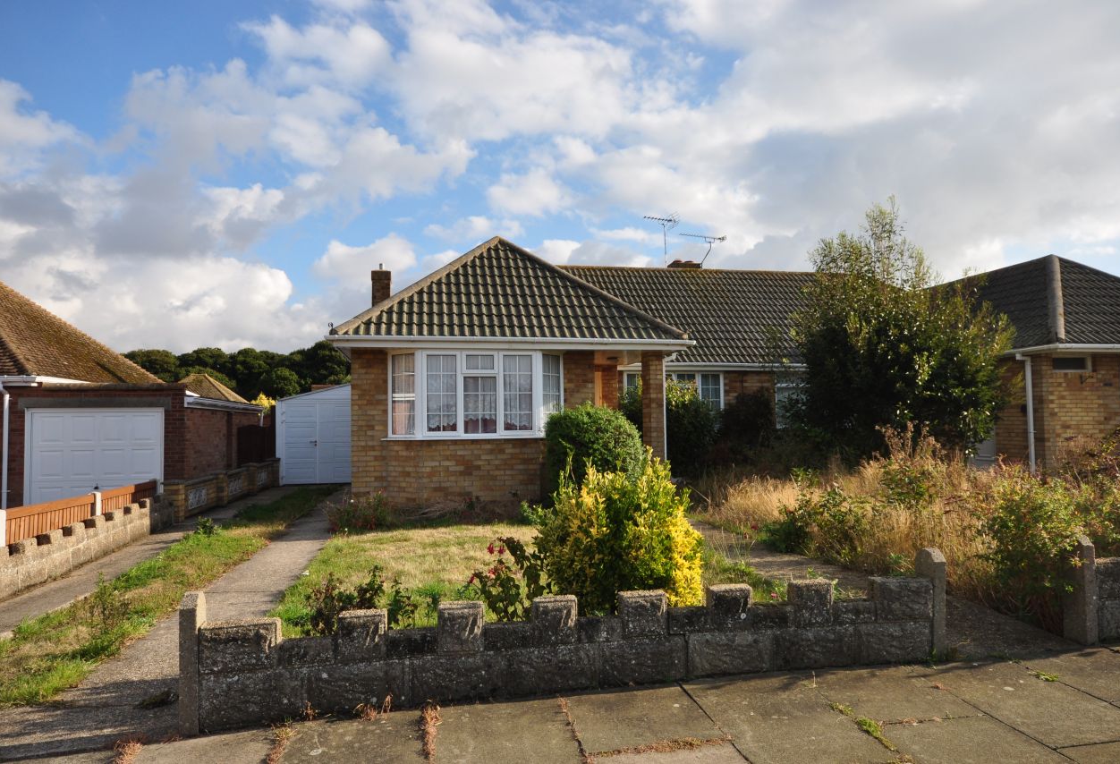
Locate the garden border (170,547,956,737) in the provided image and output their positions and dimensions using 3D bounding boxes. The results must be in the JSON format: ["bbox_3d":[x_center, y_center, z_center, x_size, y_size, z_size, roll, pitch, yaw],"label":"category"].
[{"bbox_3d":[0.193,1.248,3.564,3.900,0.600,0.140,0,-3,-11],"label":"garden border"}]

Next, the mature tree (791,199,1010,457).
[{"bbox_3d":[6.429,-0.786,13.202,4.000,5.299,3.700,0,-3,-12],"label":"mature tree"}]

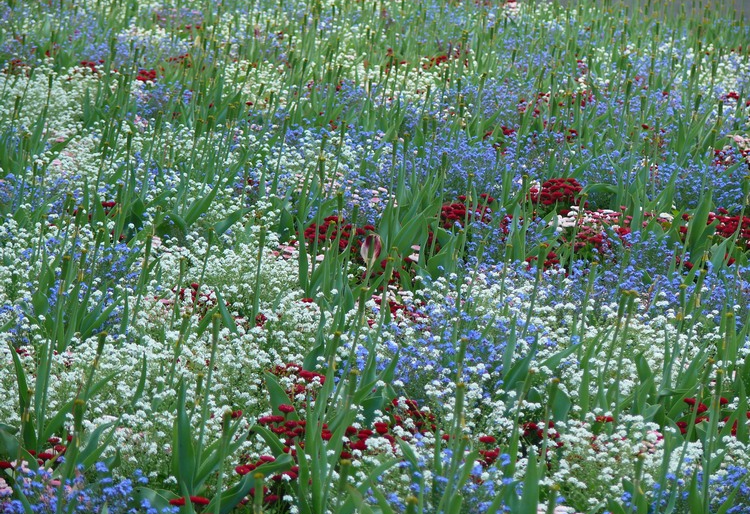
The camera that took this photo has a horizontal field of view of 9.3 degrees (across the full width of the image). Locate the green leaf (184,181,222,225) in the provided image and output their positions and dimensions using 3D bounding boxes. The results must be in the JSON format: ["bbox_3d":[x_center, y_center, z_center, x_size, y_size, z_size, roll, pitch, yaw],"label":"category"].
[{"bbox_3d":[-0.381,-0.117,10.200,0.032,0.130,0.030,37,6,0],"label":"green leaf"}]

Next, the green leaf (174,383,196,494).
[{"bbox_3d":[-0.311,0.298,7.500,0.036,0.190,0.032,-4,8,0],"label":"green leaf"}]

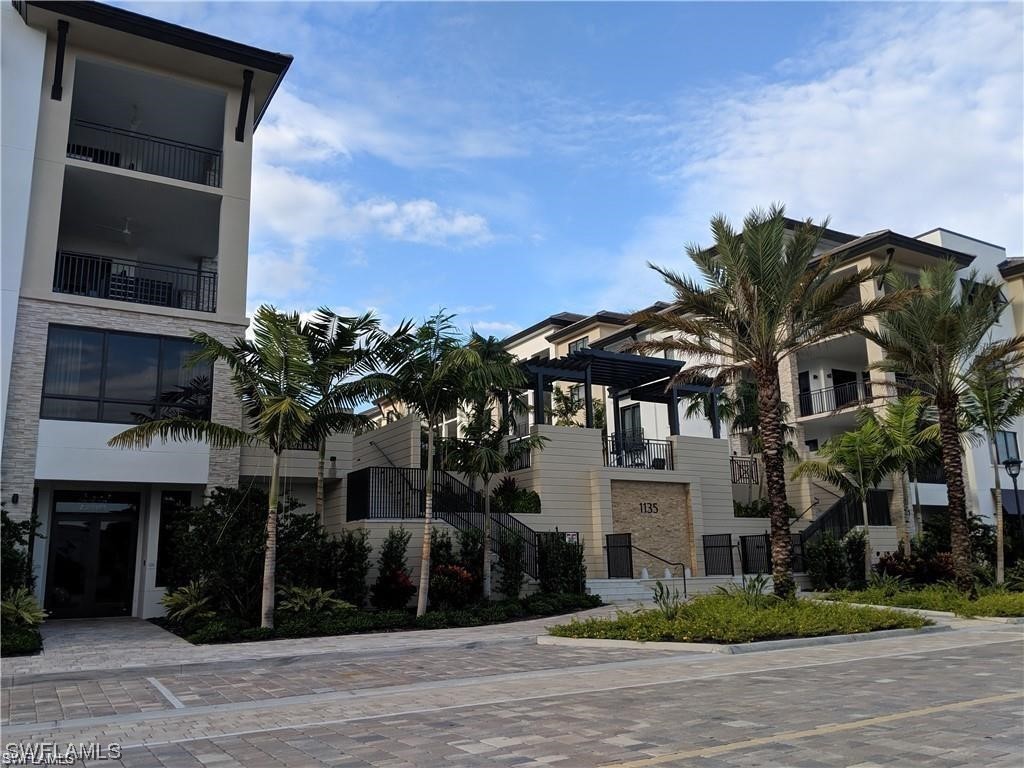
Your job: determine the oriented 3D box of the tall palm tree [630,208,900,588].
[{"bbox_3d":[5.641,0.333,17.147,5.844,8.781,5.400,-1,-11,0],"label":"tall palm tree"}]

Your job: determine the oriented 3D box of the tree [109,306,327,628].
[{"bbox_3d":[-5.648,1.522,15.231,4.199,6.203,3.600,-1,-11,0],"label":"tree"}]

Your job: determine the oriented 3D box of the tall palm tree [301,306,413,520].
[{"bbox_3d":[-3.855,1.641,17.952,3.240,6.963,3.500,-1,-11,0],"label":"tall palm tree"}]

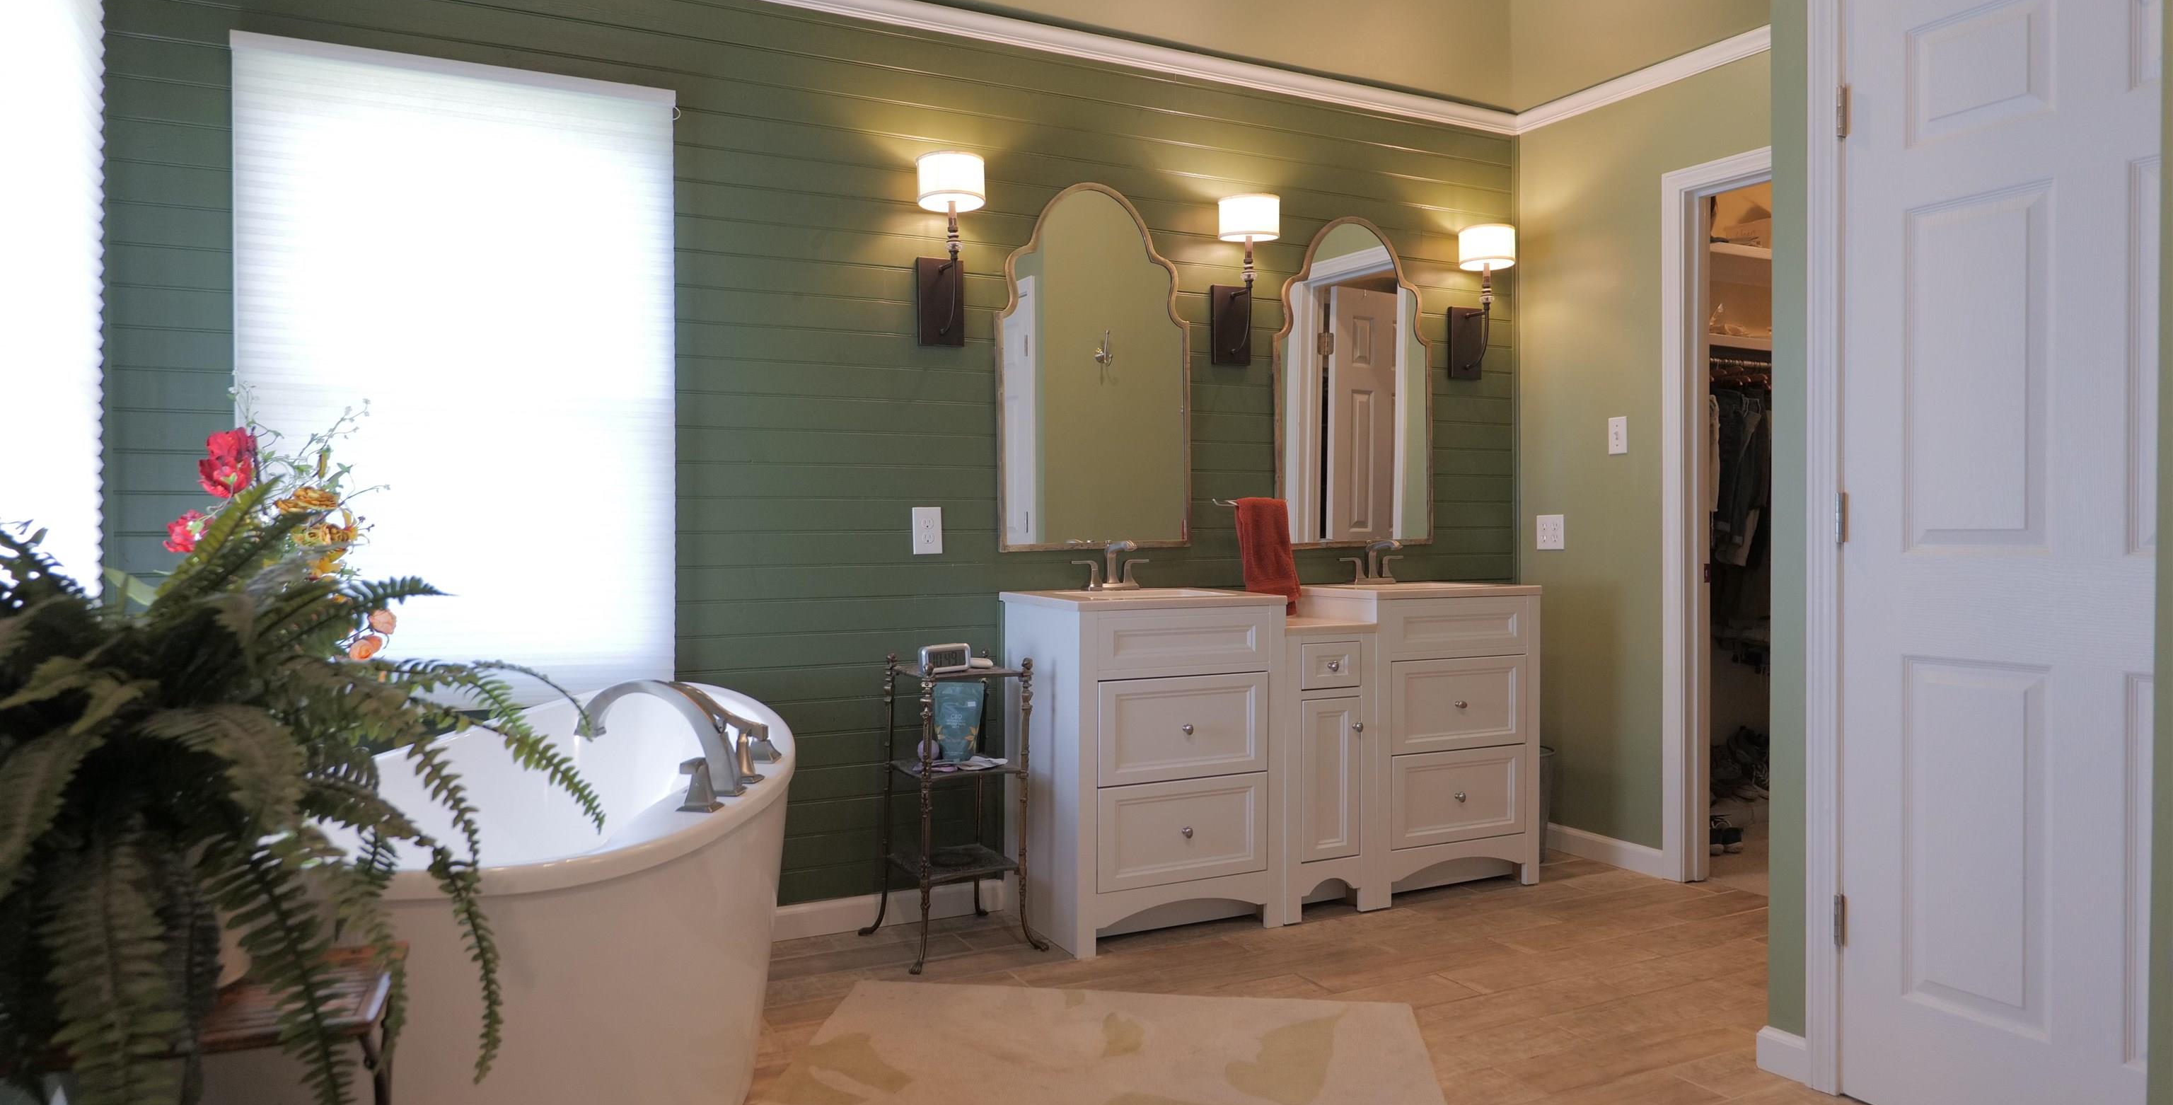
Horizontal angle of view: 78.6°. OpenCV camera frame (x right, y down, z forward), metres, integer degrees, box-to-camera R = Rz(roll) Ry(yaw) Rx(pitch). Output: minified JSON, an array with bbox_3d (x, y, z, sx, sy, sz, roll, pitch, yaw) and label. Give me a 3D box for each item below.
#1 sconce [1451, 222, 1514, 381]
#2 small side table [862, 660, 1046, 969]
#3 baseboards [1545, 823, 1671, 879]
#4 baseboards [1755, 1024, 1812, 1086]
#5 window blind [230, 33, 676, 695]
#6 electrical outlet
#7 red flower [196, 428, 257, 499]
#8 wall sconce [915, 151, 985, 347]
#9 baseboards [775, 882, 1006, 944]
[{"bbox_3d":[1.287,-0.805,4.333,0.171,0.477,0.204,-1,1,-27],"label":"sconce"},{"bbox_3d":[-0.349,0.632,3.396,0.378,0.731,0.391,-1,1,-27],"label":"small side table"},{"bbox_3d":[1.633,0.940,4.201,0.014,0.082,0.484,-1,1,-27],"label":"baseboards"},{"bbox_3d":[1.335,0.958,2.541,0.014,0.082,0.101,-1,1,-27],"label":"baseboards"},{"bbox_3d":[-1.419,-0.376,3.063,0.920,1.483,0.057,-1,1,-27],"label":"window blind"},{"bbox_3d":[-0.428,-0.056,3.589,0.084,0.126,0.008,-1,1,-27],"label":"electrical outlet"},{"bbox_3d":[-1.522,-0.156,2.350,0.100,0.123,0.095,-1,1,-33],"label":"red flower"},{"bbox_3d":[-0.358,-0.789,3.509,0.171,0.477,0.204,-1,1,-27],"label":"wall sconce"},{"bbox_3d":[-0.516,0.955,3.550,0.644,0.082,0.014,-1,1,-27],"label":"baseboards"}]

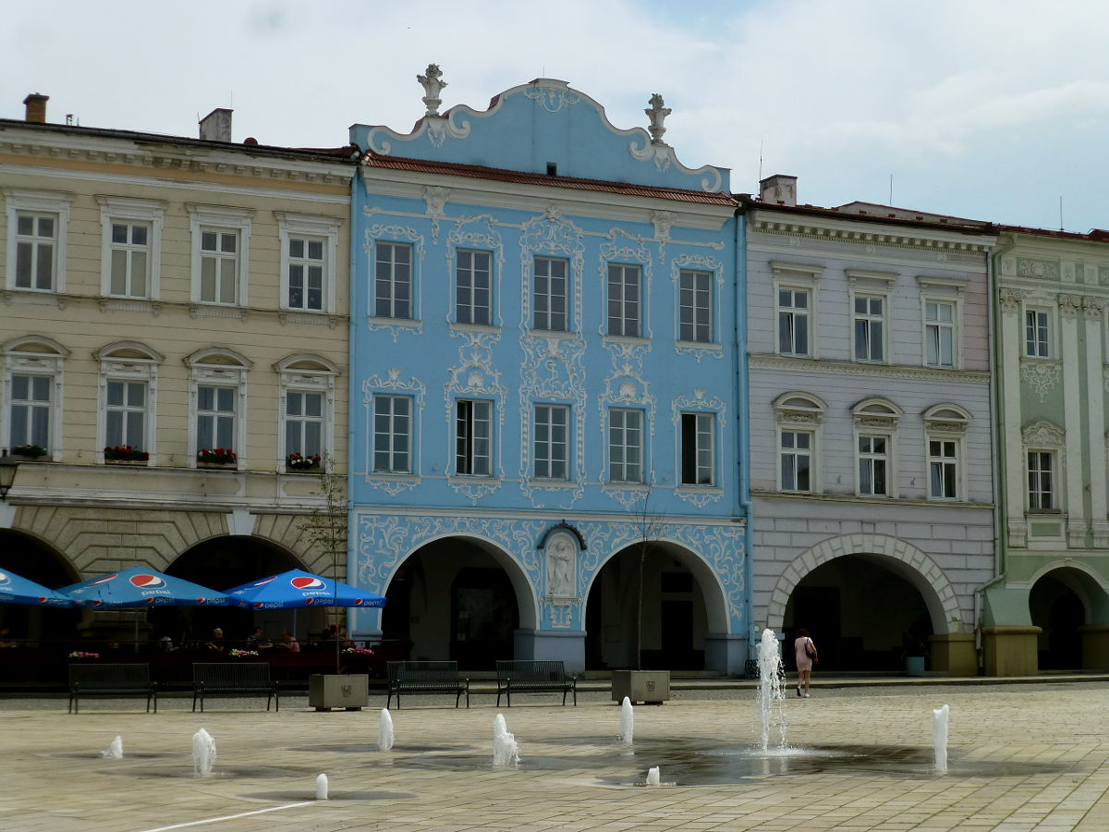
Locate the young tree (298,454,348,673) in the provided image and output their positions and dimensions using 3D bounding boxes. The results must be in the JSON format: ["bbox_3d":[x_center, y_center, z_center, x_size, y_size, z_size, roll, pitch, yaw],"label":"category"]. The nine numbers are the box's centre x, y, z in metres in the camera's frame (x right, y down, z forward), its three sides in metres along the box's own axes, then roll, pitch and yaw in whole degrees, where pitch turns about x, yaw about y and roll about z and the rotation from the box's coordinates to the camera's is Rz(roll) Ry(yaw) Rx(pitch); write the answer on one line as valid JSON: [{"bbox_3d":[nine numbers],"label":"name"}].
[{"bbox_3d":[-4.476,2.837,41.215,0.950,4.350,0.950,0,-7,0],"label":"young tree"}]

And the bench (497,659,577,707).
[{"bbox_3d":[-0.385,5.569,43.991,1.580,0.930,0.620,3,-8,-25],"label":"bench"}]

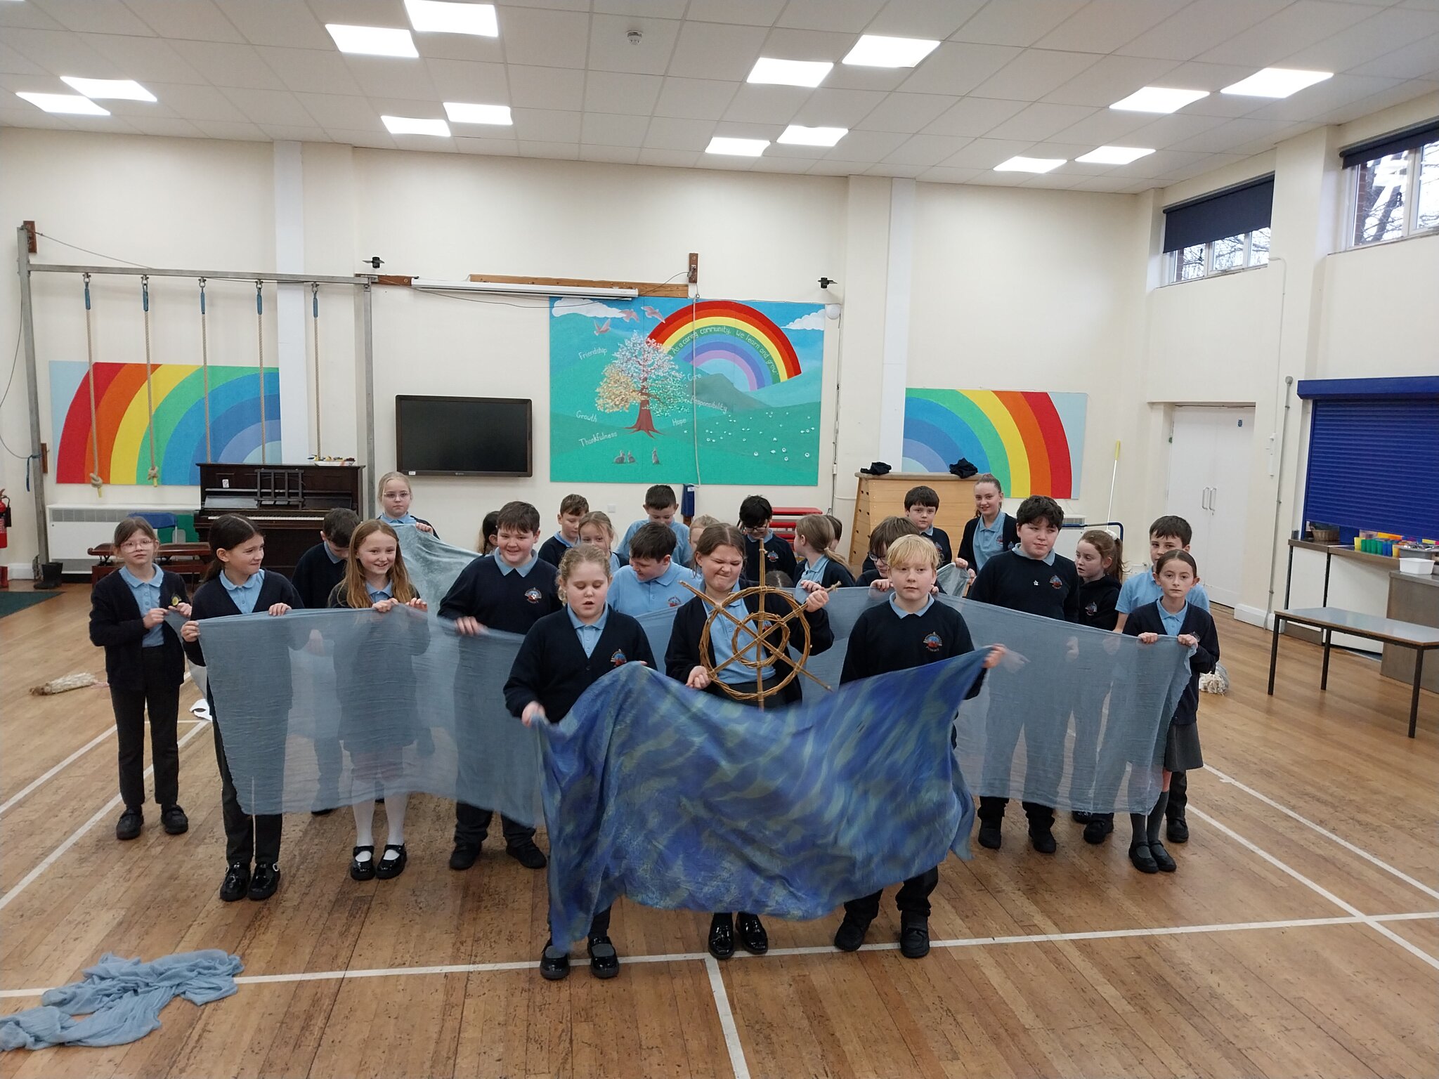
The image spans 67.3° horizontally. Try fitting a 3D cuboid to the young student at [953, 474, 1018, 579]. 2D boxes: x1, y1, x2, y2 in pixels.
[{"bbox_3d":[1.572,0.382,6.360,0.420,1.520,0.300,4,7,17],"label":"young student"}]

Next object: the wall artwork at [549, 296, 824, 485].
[{"bbox_3d":[-0.335,-1.577,11.677,2.950,1.966,0.040,0,7,-9],"label":"wall artwork"}]

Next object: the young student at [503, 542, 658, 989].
[{"bbox_3d":[-0.451,0.713,3.546,0.480,1.420,0.360,1,7,-6],"label":"young student"}]

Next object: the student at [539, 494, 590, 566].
[{"bbox_3d":[-0.827,0.453,6.076,0.420,1.430,0.320,-1,7,-17],"label":"student"}]

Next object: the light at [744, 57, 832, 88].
[{"bbox_3d":[0.522,-3.509,8.110,0.600,0.050,0.600,1,7,-9],"label":"light"}]

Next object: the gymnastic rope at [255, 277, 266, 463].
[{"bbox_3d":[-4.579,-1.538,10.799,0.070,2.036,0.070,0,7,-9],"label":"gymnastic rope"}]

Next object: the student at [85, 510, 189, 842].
[{"bbox_3d":[-2.513,0.596,4.693,0.440,1.380,0.360,-3,8,-31],"label":"student"}]

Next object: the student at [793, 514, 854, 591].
[{"bbox_3d":[0.512,0.563,5.553,0.360,1.390,0.410,-5,10,-43],"label":"student"}]

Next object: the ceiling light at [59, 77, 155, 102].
[{"bbox_3d":[-5.081,-3.789,9.050,0.600,0.050,0.600,0,7,-9],"label":"ceiling light"}]

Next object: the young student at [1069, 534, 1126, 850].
[{"bbox_3d":[1.756,0.640,5.138,0.420,1.400,0.340,8,10,44],"label":"young student"}]

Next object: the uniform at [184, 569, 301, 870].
[{"bbox_3d":[-1.802,0.705,4.154,0.440,1.190,0.320,-1,7,-21],"label":"uniform"}]

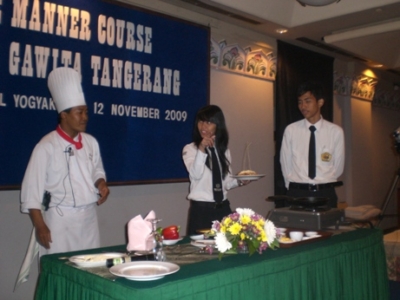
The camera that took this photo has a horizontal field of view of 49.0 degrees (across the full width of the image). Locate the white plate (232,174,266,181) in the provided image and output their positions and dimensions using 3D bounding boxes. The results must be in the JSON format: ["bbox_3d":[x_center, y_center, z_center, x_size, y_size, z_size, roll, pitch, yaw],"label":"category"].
[{"bbox_3d":[0.326,0.184,2.950,0.237,0.028,0.237,-1,-1,0],"label":"white plate"}]

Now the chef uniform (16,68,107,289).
[{"bbox_3d":[-0.840,0.300,2.700,0.520,1.600,0.360,1,-1,-41],"label":"chef uniform"}]

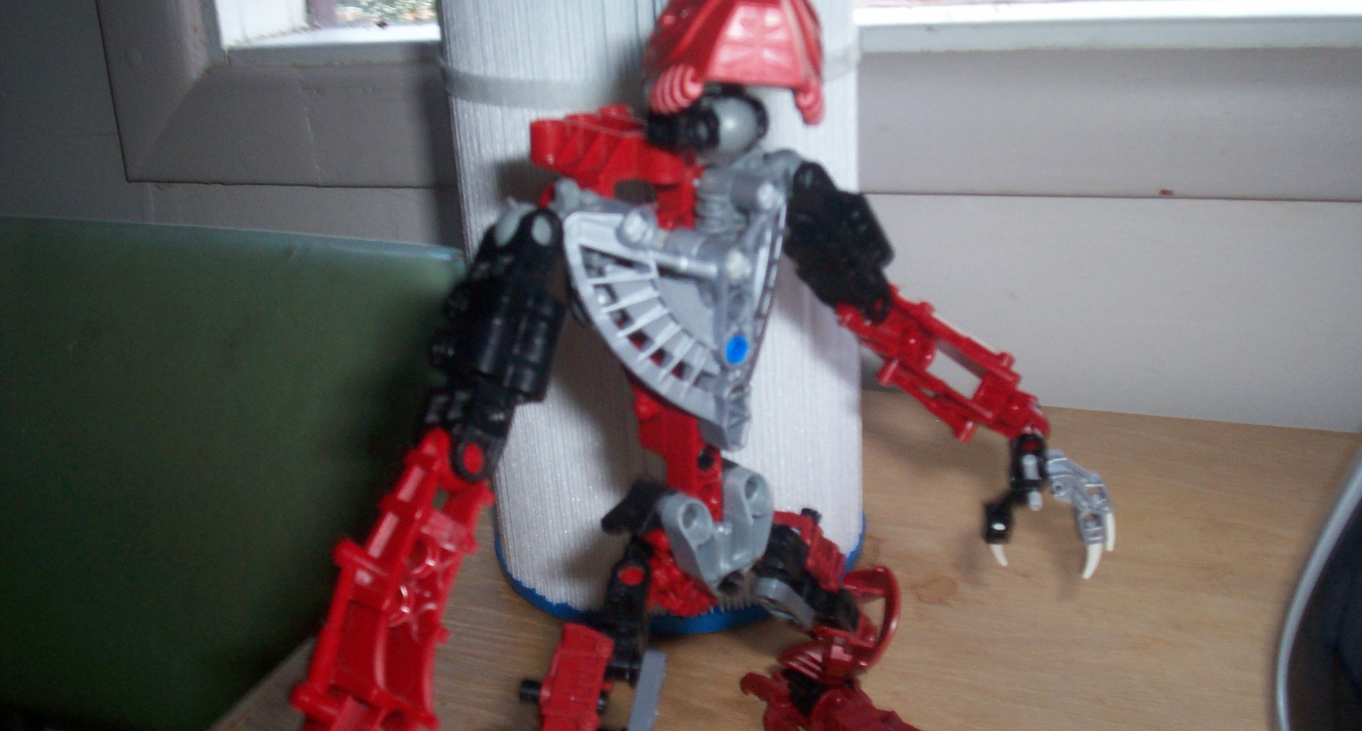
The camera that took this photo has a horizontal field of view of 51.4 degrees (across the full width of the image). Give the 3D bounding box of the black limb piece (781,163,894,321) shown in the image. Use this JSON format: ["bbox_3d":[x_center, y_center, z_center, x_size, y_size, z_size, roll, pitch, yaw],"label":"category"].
[{"bbox_3d":[0.042,-0.034,0.380,0.021,0.050,0.021,-20,36,18],"label":"black limb piece"}]

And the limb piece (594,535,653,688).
[{"bbox_3d":[-0.014,0.060,0.345,0.013,0.013,0.038,-3,47,5],"label":"limb piece"}]

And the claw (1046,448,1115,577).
[{"bbox_3d":[0.124,0.045,0.440,0.018,0.038,0.020,1,18,14],"label":"claw"}]

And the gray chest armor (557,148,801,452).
[{"bbox_3d":[0.001,-0.015,0.342,0.057,0.061,0.033,-17,22,-38],"label":"gray chest armor"}]

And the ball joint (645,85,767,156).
[{"bbox_3d":[0.006,-0.059,0.342,0.021,0.017,0.021,-17,22,-38],"label":"ball joint"}]

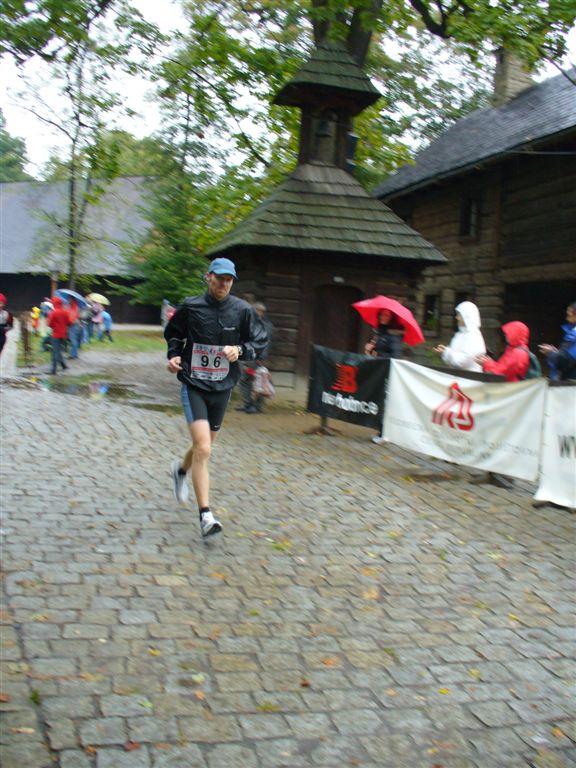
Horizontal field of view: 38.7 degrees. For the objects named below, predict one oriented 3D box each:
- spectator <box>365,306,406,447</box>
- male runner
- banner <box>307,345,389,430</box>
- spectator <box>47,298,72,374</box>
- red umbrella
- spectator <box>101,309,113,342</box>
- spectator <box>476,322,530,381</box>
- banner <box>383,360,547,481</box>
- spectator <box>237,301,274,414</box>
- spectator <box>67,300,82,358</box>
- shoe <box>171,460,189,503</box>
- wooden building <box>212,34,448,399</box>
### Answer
[{"bbox_3d":[1.204,-0.123,10.071,0.400,1.630,0.500,-1,6,-37],"label":"spectator"},{"bbox_3d":[-0.470,0.075,5.320,0.660,1.760,0.850,1,5,-18],"label":"male runner"},{"bbox_3d":[0.784,0.092,10.918,0.060,0.920,1.700,0,5,-31],"label":"banner"},{"bbox_3d":[-5.115,-1.111,18.445,0.550,1.710,0.450,6,6,37],"label":"spectator"},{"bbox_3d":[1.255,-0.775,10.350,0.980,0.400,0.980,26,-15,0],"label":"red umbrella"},{"bbox_3d":[-8.291,-2.672,37.500,0.400,1.550,0.500,1,5,-25],"label":"spectator"},{"bbox_3d":[2.285,-0.236,8.493,0.480,0.820,0.500,3,5,6],"label":"spectator"},{"bbox_3d":[1.764,0.326,8.653,0.120,0.950,2.630,0,5,-25],"label":"banner"},{"bbox_3d":[-0.473,-0.394,12.413,0.450,1.650,0.550,0,5,-30],"label":"spectator"},{"bbox_3d":[-6.204,-1.607,23.933,0.420,1.730,0.520,-1,6,-37],"label":"spectator"},{"bbox_3d":[-0.743,0.667,5.620,0.105,0.290,0.120,-10,-1,-28],"label":"shoe"},{"bbox_3d":[0.622,-3.336,16.562,4.110,7.000,3.350,1,4,-15],"label":"wooden building"}]

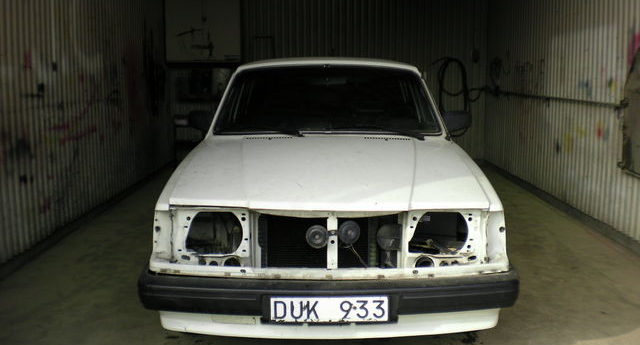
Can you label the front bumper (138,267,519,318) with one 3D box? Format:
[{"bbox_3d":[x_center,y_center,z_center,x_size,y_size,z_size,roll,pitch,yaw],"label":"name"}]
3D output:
[{"bbox_3d":[0.039,0.495,2.833,1.680,0.160,0.420,0,9,0],"label":"front bumper"}]

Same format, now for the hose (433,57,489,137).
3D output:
[{"bbox_3d":[1.956,-1.044,9.000,0.780,1.120,0.150,0,9,0],"label":"hose"}]

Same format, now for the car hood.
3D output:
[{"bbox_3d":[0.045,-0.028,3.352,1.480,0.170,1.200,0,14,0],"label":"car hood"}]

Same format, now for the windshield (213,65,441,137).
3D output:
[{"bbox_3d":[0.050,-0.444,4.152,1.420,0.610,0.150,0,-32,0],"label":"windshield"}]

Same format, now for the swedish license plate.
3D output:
[{"bbox_3d":[0.040,0.554,2.625,0.480,0.110,0.020,0,9,0],"label":"swedish license plate"}]

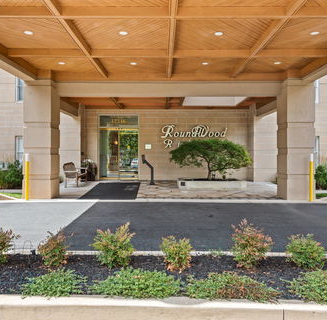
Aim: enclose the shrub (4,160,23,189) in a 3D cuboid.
[{"bbox_3d":[-5.252,0.513,11.300,0.740,0.970,0.750,0,0,1],"label":"shrub"}]

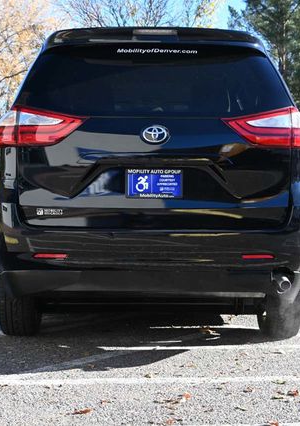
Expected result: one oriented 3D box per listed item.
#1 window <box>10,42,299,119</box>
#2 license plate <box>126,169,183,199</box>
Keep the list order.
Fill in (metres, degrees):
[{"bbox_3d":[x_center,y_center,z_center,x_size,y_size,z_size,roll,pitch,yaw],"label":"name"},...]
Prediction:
[{"bbox_3d":[0.020,-0.753,4.410,1.600,0.490,0.190,0,-21,-1],"label":"window"},{"bbox_3d":[0.025,-0.159,4.170,0.312,0.160,0.020,0,2,-1],"label":"license plate"}]

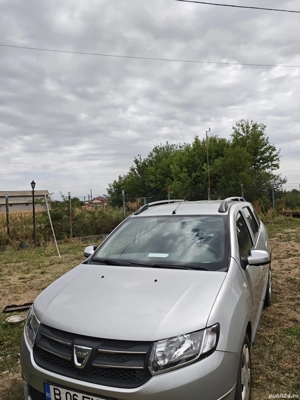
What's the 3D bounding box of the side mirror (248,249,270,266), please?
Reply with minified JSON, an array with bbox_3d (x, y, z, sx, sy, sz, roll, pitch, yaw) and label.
[{"bbox_3d":[0.984,0.516,2.719,0.210,0.145,0.125,-3,0,25],"label":"side mirror"}]

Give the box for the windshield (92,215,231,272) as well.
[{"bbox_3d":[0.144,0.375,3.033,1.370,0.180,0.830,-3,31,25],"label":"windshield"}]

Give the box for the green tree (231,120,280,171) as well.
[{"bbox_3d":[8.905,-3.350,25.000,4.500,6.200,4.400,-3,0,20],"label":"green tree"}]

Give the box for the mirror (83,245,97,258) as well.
[{"bbox_3d":[-0.625,0.595,3.459,0.210,0.145,0.125,-3,0,25],"label":"mirror"}]

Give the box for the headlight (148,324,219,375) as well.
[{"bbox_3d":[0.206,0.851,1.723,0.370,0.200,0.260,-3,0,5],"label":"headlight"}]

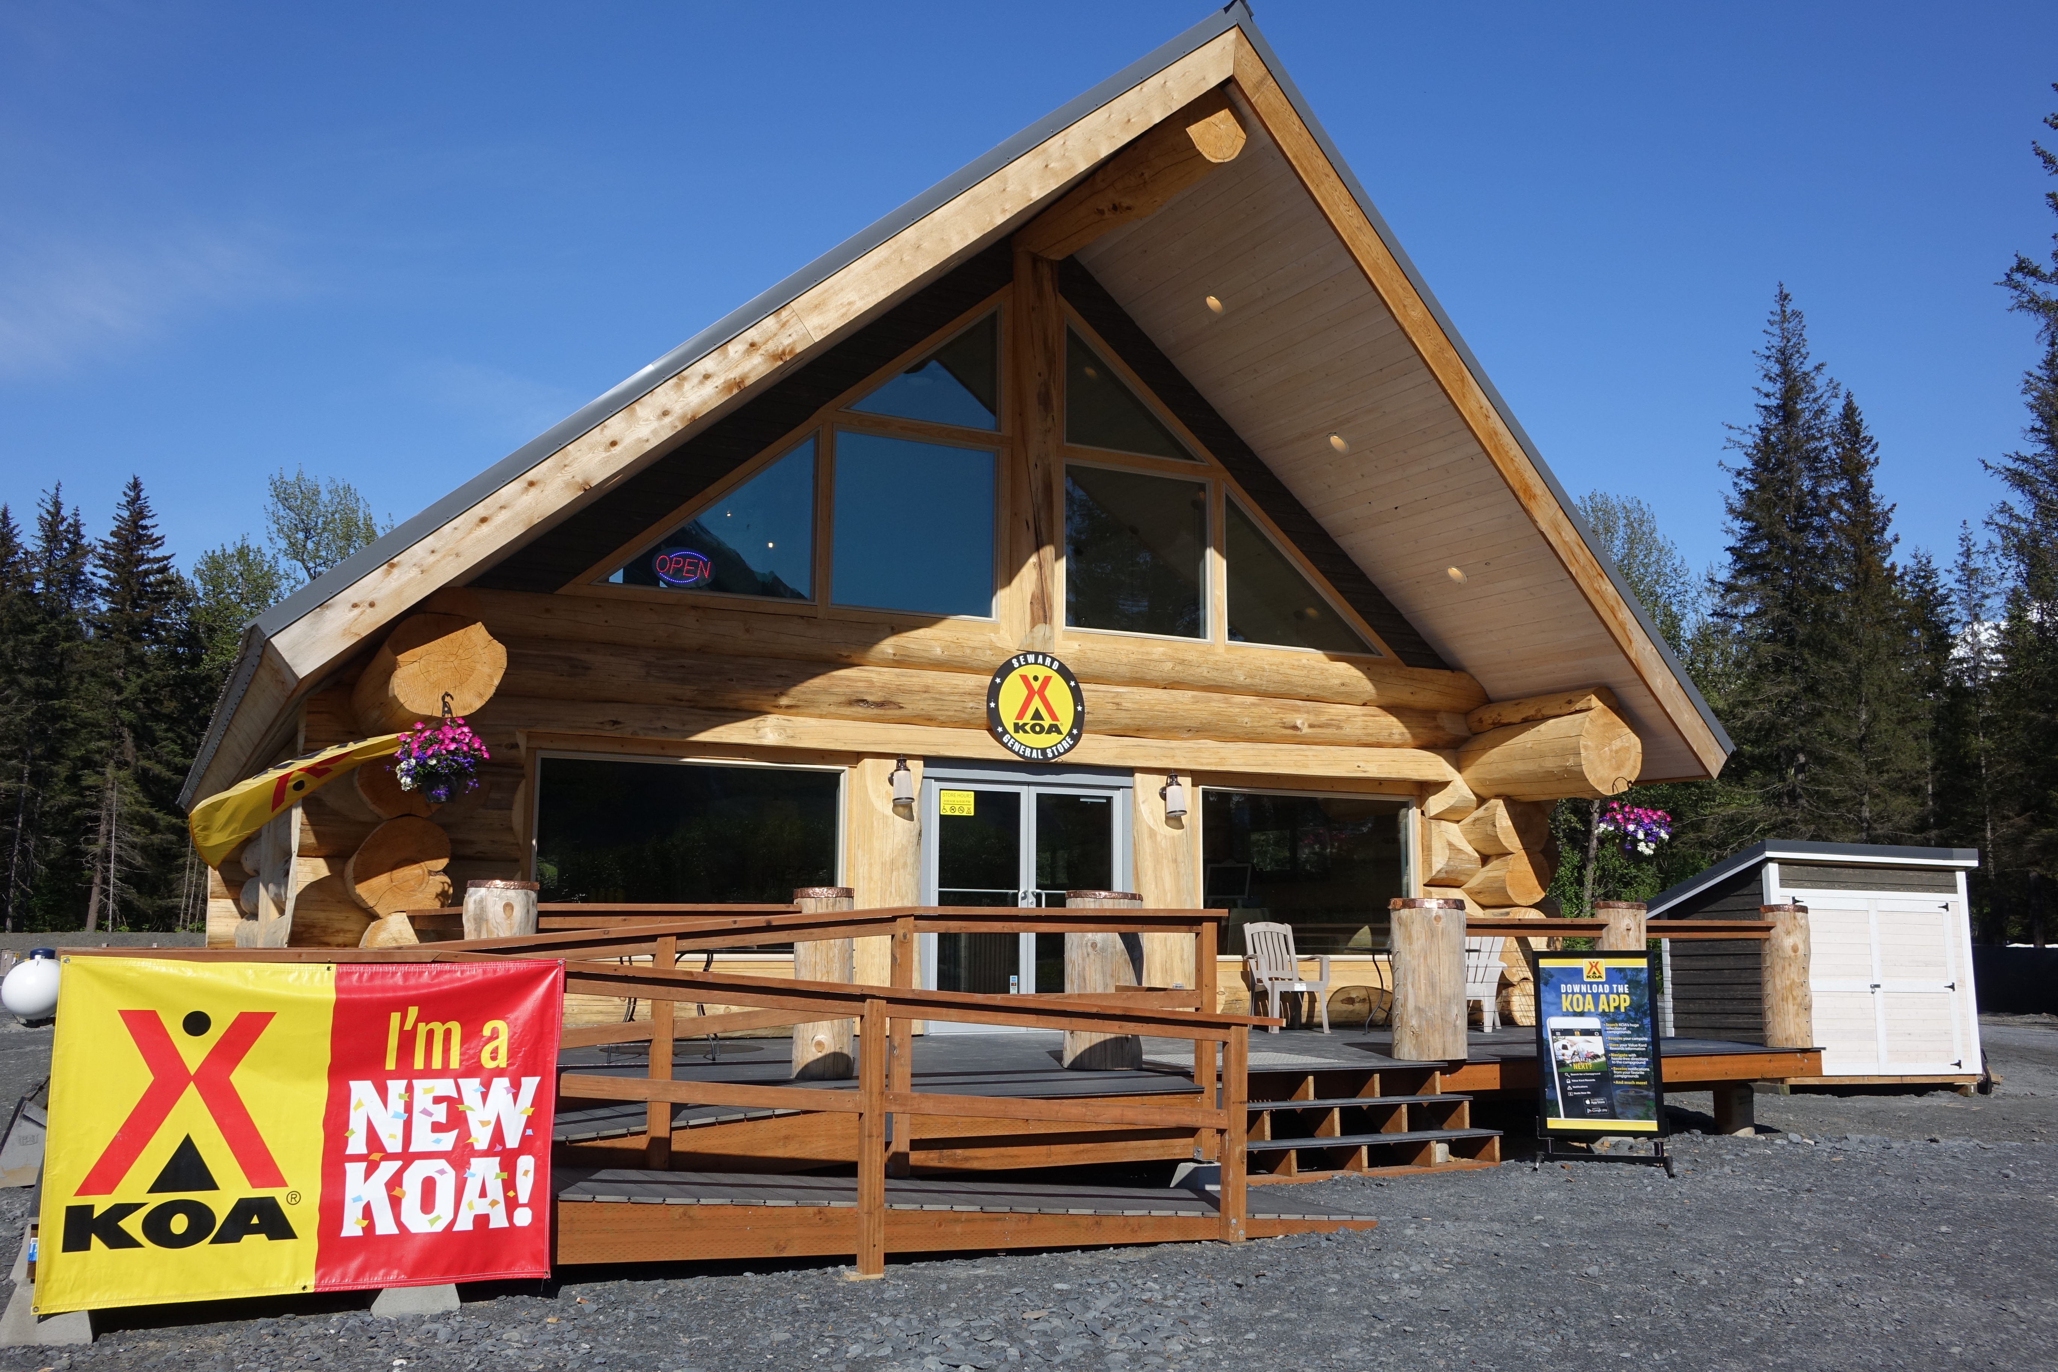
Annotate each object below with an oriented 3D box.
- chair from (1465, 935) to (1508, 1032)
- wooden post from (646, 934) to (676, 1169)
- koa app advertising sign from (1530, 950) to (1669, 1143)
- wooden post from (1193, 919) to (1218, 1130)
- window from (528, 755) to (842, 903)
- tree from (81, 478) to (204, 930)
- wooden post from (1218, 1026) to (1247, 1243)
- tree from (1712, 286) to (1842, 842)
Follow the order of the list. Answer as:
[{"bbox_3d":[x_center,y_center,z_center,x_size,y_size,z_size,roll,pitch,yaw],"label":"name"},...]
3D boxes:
[{"bbox_3d":[3.951,2.672,16.194,0.740,0.930,0.780,-3,-9,20],"label":"chair"},{"bbox_3d":[-1.775,1.784,8.454,0.092,1.165,0.092,4,-9,-26],"label":"wooden post"},{"bbox_3d":[3.662,2.302,11.400,0.755,1.180,0.070,-2,-9,14],"label":"koa app advertising sign"},{"bbox_3d":[0.979,1.939,9.785,0.092,1.281,0.092,4,-9,-26],"label":"wooden post"},{"bbox_3d":[-2.688,1.372,14.046,2.480,1.540,0.090,4,-9,-26],"label":"window"},{"bbox_3d":[-28.482,0.823,55.498,4.300,15.041,4.300,4,-9,-27],"label":"tree"},{"bbox_3d":[0.982,2.143,8.505,0.092,1.007,0.092,4,-9,-26],"label":"wooden post"},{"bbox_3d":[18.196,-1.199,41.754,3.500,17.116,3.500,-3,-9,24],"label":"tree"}]

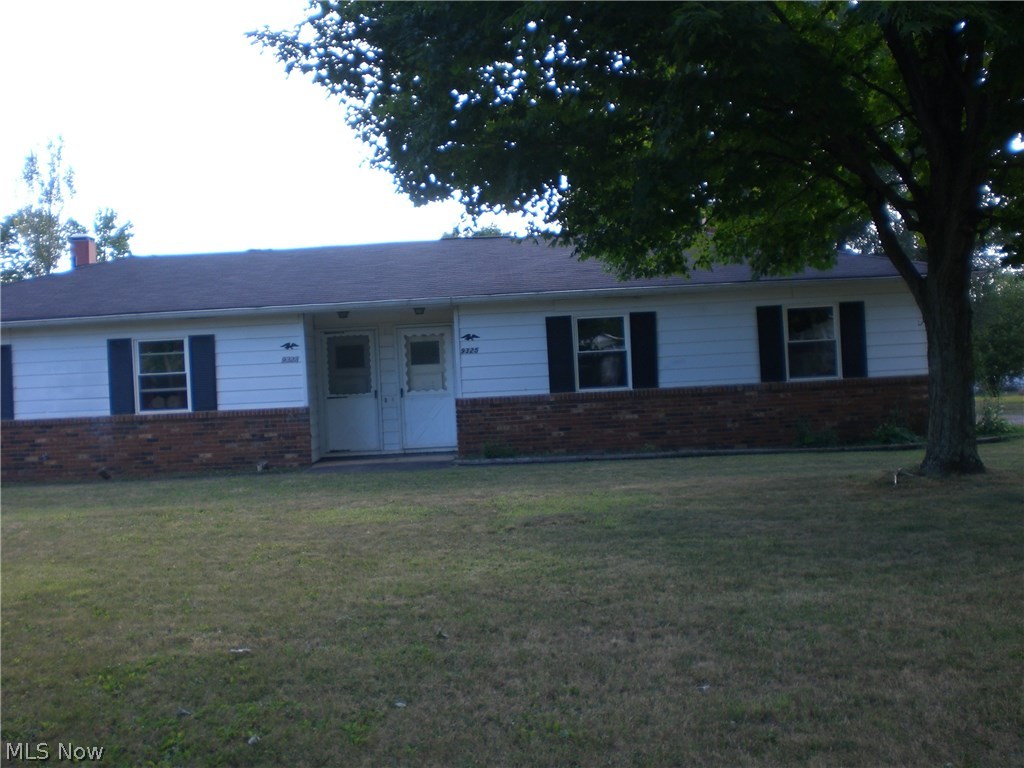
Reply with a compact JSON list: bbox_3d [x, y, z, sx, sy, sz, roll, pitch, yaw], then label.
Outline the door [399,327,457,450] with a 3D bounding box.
[{"bbox_3d":[-1.406,0.075,18.700,0.870,2.020,0.070,-3,0,0],"label":"door"}]

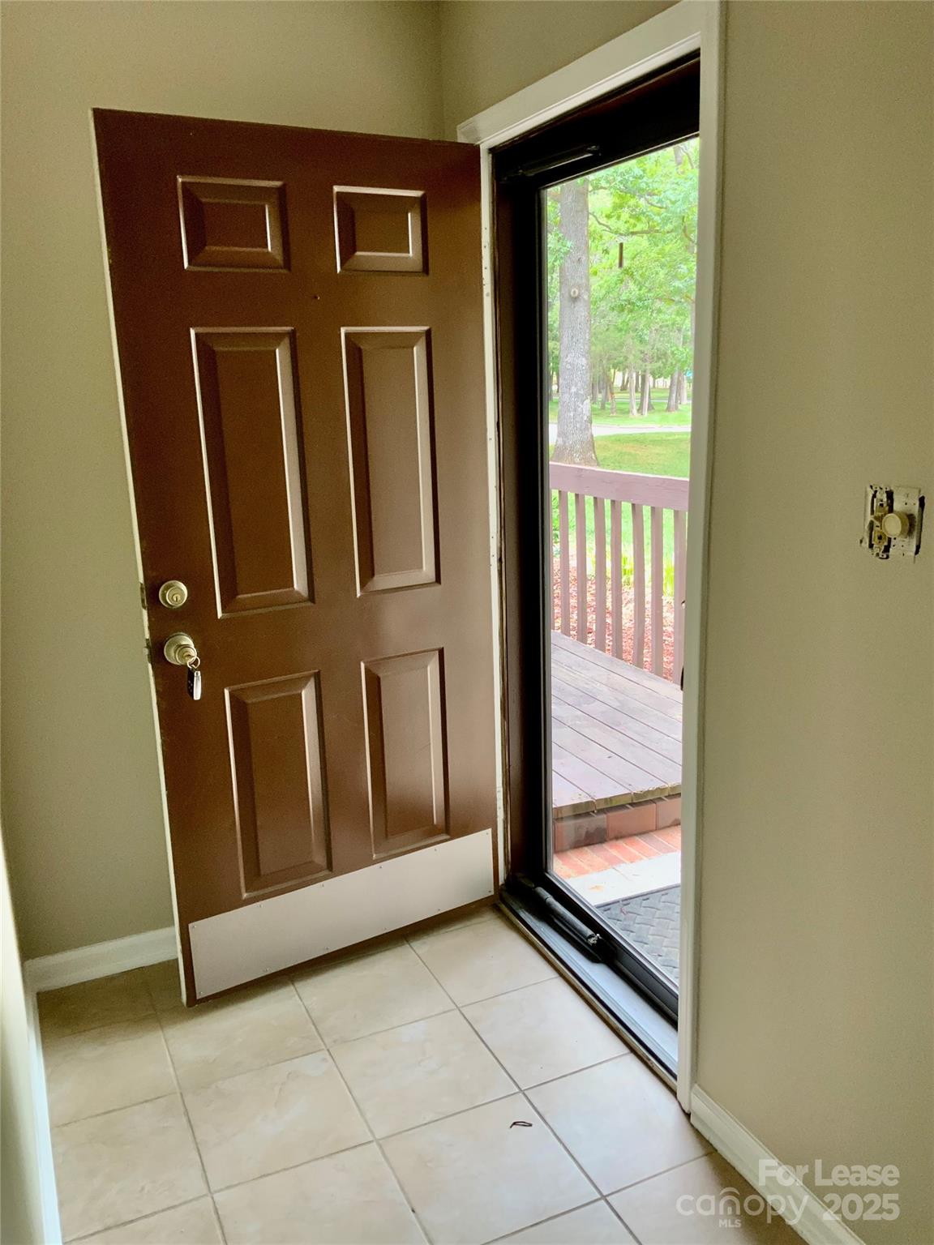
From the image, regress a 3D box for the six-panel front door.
[{"bbox_3d":[-0.340,-0.113,2.572,0.913,2.032,0.050,-10,16,-30],"label":"six-panel front door"}]

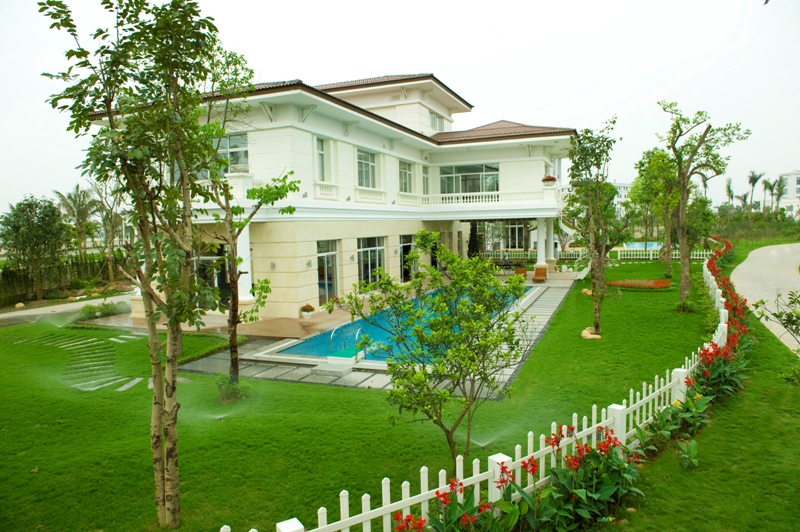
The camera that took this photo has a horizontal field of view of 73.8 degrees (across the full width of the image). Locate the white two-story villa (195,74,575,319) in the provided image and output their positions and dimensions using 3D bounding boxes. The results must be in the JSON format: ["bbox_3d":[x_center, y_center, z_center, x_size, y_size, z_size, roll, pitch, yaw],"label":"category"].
[{"bbox_3d":[-0.485,-5.373,33.293,20.500,13.300,25.000,0,5,22],"label":"white two-story villa"}]

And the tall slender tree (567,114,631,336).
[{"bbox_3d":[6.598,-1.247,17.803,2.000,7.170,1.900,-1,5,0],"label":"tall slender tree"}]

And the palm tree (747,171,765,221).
[{"bbox_3d":[63.375,-12.033,95.000,2.800,11.000,2.600,-1,5,0],"label":"palm tree"}]

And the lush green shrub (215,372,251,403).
[{"bbox_3d":[-3.886,2.745,12.319,0.800,0.580,0.750,-1,5,0],"label":"lush green shrub"}]

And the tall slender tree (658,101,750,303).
[{"bbox_3d":[13.581,-2.749,23.768,3.900,8.890,3.500,-1,5,0],"label":"tall slender tree"}]

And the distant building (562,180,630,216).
[{"bbox_3d":[94.568,-28.789,255.201,36.000,20.500,16.000,-1,5,0],"label":"distant building"}]

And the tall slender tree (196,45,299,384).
[{"bbox_3d":[-3.495,-0.955,12.213,2.250,7.950,2.100,-1,5,0],"label":"tall slender tree"}]

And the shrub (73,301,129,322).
[{"bbox_3d":[-13.765,1.963,24.502,1.150,0.700,3.000,0,5,22],"label":"shrub"}]

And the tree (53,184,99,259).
[{"bbox_3d":[-27.925,-3.410,46.000,3.700,7.200,3.600,-1,5,0],"label":"tree"}]

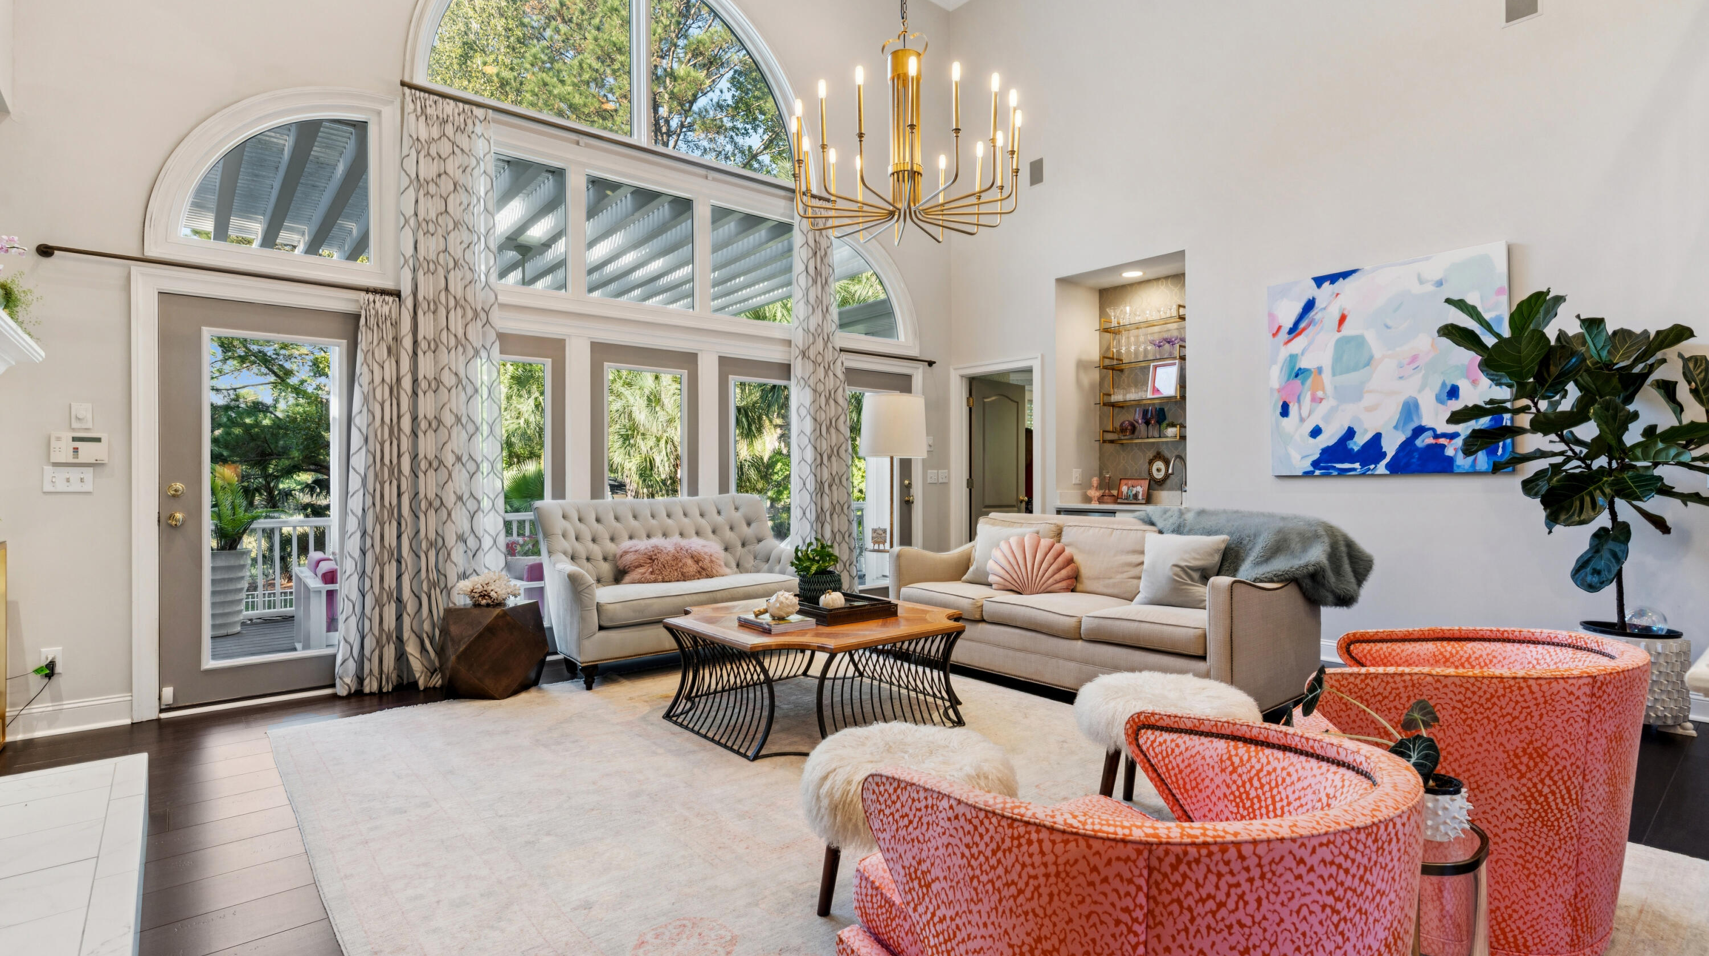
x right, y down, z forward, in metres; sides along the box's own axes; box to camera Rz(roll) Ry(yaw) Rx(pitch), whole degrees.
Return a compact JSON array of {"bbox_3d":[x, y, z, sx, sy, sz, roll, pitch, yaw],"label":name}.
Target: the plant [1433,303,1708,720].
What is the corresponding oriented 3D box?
[{"bbox_3d":[3.464,0.135,3.724,0.950,2.000,1.200,0,0,-40],"label":"plant"}]

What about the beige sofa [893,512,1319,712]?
[{"bbox_3d":[1.252,0.690,4.422,0.960,0.890,2.040,0,0,-41],"label":"beige sofa"}]

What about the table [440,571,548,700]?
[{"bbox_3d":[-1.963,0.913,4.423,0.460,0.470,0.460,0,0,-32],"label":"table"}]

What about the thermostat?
[{"bbox_3d":[-3.528,-0.134,3.675,0.190,0.133,0.035,0,0,-40],"label":"thermostat"}]

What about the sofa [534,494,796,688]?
[{"bbox_3d":[-1.052,0.630,5.152,1.700,1.010,0.780,0,0,-41],"label":"sofa"}]

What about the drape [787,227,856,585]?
[{"bbox_3d":[-0.244,-0.525,6.315,0.580,3.320,0.160,0,0,-40],"label":"drape"}]

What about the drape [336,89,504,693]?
[{"bbox_3d":[-2.352,-0.485,4.443,0.830,3.240,0.220,0,0,-40],"label":"drape"}]

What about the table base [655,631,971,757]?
[{"bbox_3d":[-0.190,0.927,3.929,1.210,0.415,1.250,0,0,-40],"label":"table base"}]

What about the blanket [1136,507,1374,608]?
[{"bbox_3d":[1.953,0.391,4.150,0.680,0.460,1.080,0,0,-40],"label":"blanket"}]

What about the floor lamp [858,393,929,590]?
[{"bbox_3d":[0.243,0.291,5.399,0.440,1.700,0.440,0,0,0],"label":"floor lamp"}]

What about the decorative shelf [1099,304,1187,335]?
[{"bbox_3d":[2.350,-1.245,6.451,0.270,0.110,0.760,0,0,-40],"label":"decorative shelf"}]

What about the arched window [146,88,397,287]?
[{"bbox_3d":[-2.946,-1.605,4.162,1.070,1.080,0.100,0,0,-40],"label":"arched window"}]

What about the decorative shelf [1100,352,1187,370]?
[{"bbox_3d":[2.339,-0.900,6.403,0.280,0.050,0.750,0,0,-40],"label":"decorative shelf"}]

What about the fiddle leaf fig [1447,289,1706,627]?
[{"bbox_3d":[3.386,-0.067,3.817,0.800,1.570,0.970,0,0,-40],"label":"fiddle leaf fig"}]

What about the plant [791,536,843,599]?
[{"bbox_3d":[-0.190,0.480,4.100,0.240,0.350,0.240,0,0,0],"label":"plant"}]

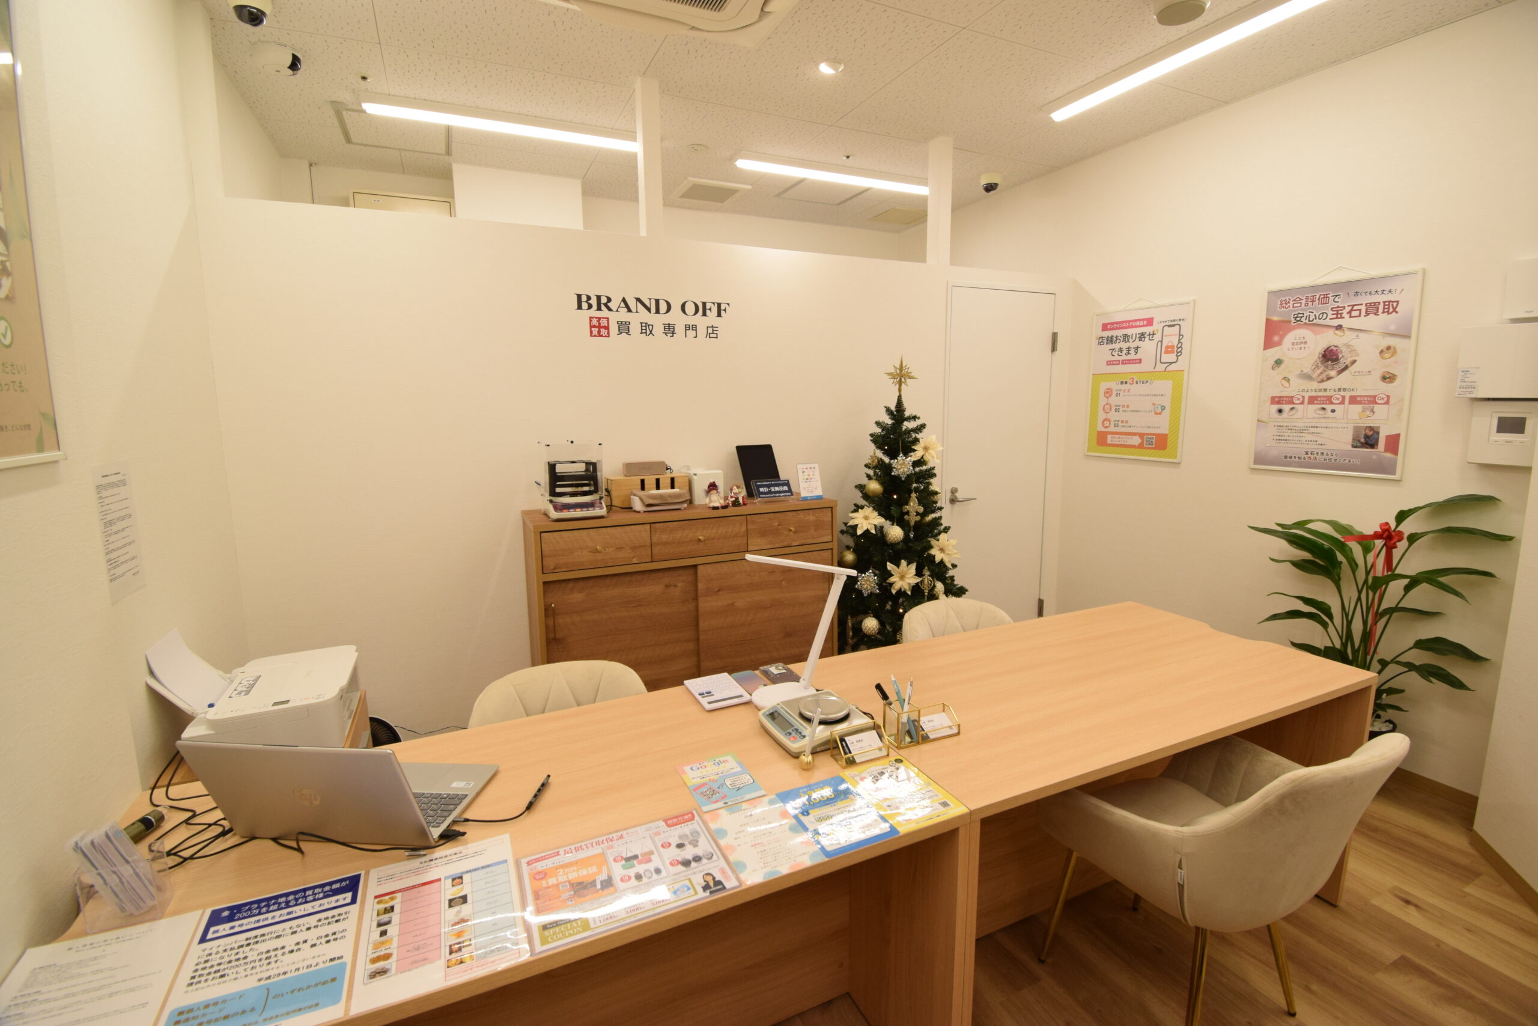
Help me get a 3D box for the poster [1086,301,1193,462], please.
[{"bbox_3d":[1.867,-0.655,3.274,0.021,0.758,0.518,-5,10,-25],"label":"poster"}]

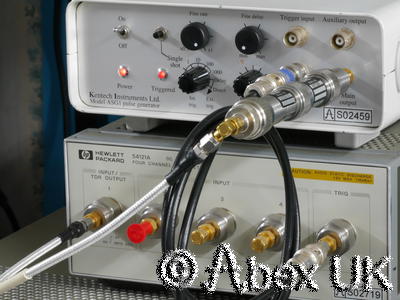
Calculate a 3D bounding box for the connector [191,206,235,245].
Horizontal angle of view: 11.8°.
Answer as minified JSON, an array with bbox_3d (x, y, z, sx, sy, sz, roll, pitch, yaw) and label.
[{"bbox_3d":[0.005,0.049,1.152,0.021,0.021,0.034,4,14,25],"label":"connector"}]

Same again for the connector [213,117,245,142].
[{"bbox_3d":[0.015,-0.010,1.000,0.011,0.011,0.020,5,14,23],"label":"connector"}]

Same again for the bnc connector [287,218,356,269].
[{"bbox_3d":[0.068,0.057,1.105,0.021,0.021,0.066,4,14,25],"label":"bnc connector"}]

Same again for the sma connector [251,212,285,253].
[{"bbox_3d":[0.040,0.052,1.136,0.021,0.021,0.033,4,14,25],"label":"sma connector"}]

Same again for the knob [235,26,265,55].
[{"bbox_3d":[0.030,-0.065,1.158,0.016,0.016,0.009,5,14,23],"label":"knob"}]

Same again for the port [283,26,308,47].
[{"bbox_3d":[0.055,-0.065,1.131,0.011,0.011,0.013,5,15,24],"label":"port"}]

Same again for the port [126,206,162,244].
[{"bbox_3d":[-0.029,0.046,1.163,0.021,0.021,0.039,5,15,24],"label":"port"}]

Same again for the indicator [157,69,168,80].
[{"bbox_3d":[-0.023,-0.045,1.176,0.006,0.006,0.005,5,15,24],"label":"indicator"}]

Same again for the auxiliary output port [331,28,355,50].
[{"bbox_3d":[0.082,-0.063,1.119,0.011,0.011,0.013,5,15,24],"label":"auxiliary output port"}]

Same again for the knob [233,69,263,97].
[{"bbox_3d":[0.029,-0.039,1.148,0.015,0.015,0.015,5,15,24],"label":"knob"}]

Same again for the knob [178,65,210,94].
[{"bbox_3d":[-0.003,-0.042,1.175,0.015,0.015,0.015,5,14,23],"label":"knob"}]

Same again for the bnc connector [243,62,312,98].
[{"bbox_3d":[0.045,-0.037,1.118,0.014,0.014,0.074,5,14,23],"label":"bnc connector"}]

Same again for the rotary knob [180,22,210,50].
[{"bbox_3d":[-0.003,-0.068,1.159,0.015,0.015,0.009,5,15,24],"label":"rotary knob"}]

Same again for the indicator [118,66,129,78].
[{"bbox_3d":[-0.047,-0.048,1.200,0.006,0.006,0.004,5,14,23],"label":"indicator"}]

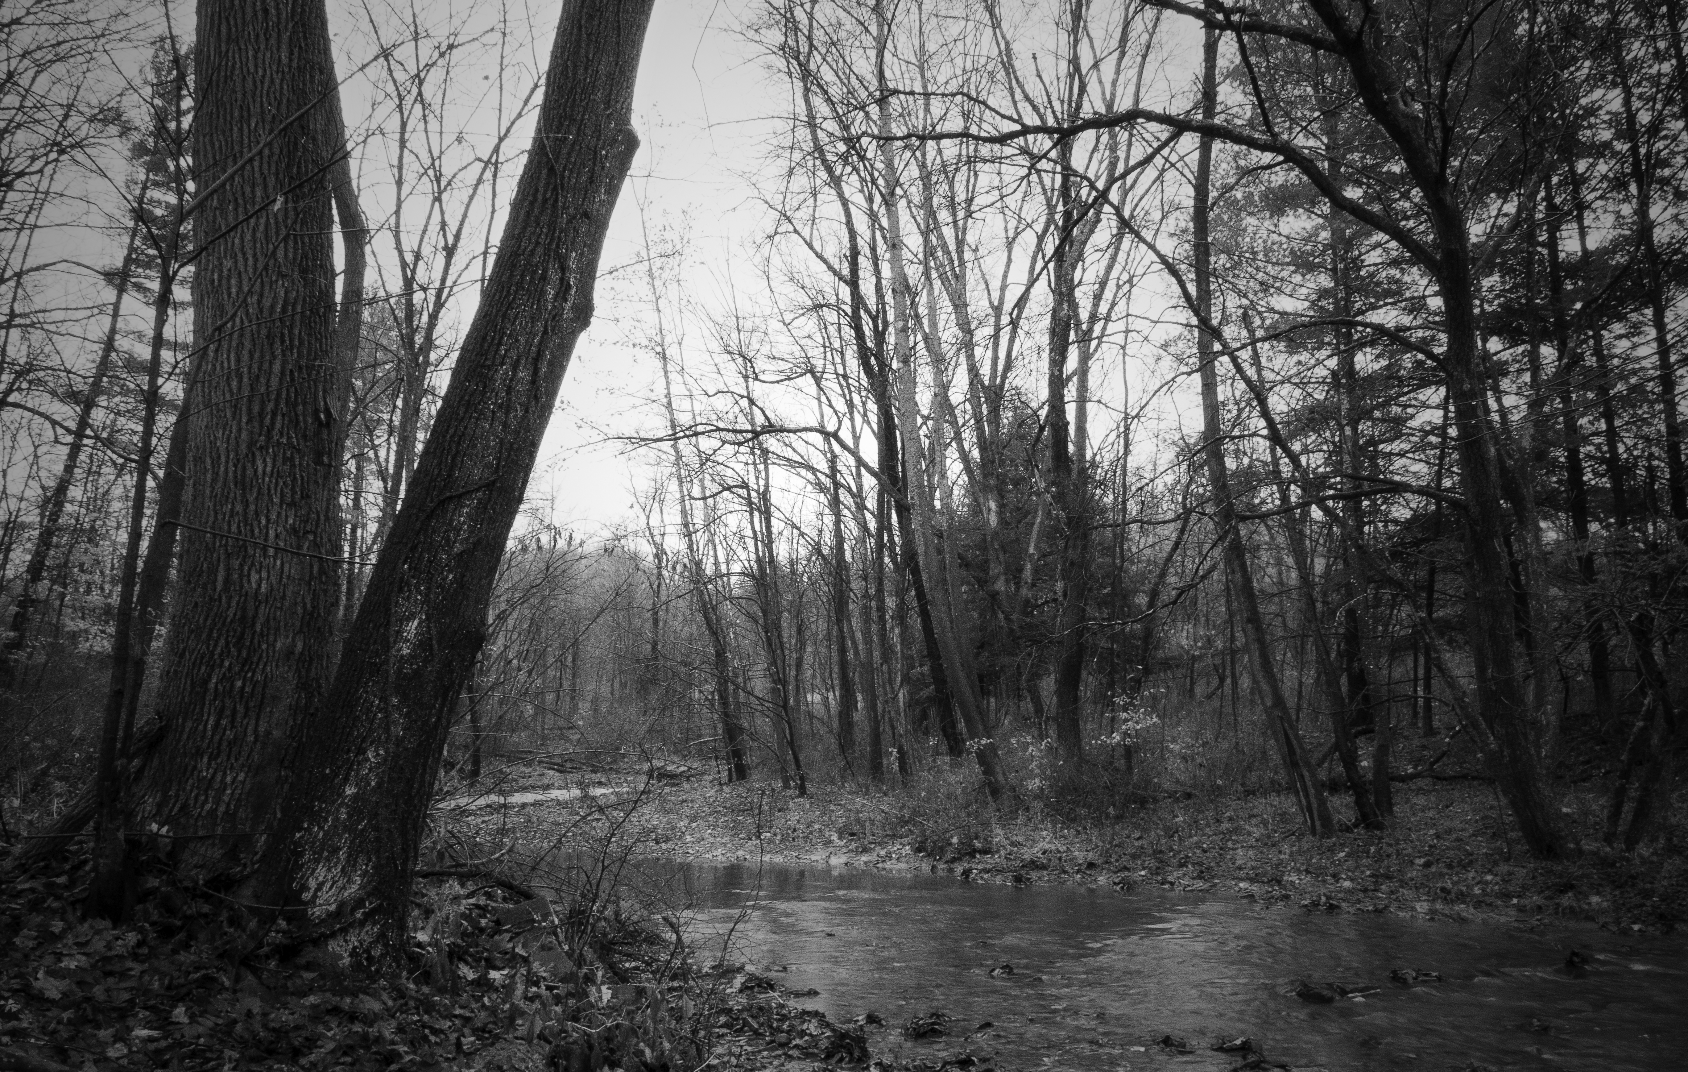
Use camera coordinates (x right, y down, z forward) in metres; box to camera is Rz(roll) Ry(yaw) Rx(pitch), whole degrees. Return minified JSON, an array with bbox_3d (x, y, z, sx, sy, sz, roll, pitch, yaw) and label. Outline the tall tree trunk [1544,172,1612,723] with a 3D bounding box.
[{"bbox_3d":[13.054,-1.730,20.111,0.360,10.030,0.340,-1,-7,0],"label":"tall tree trunk"}]

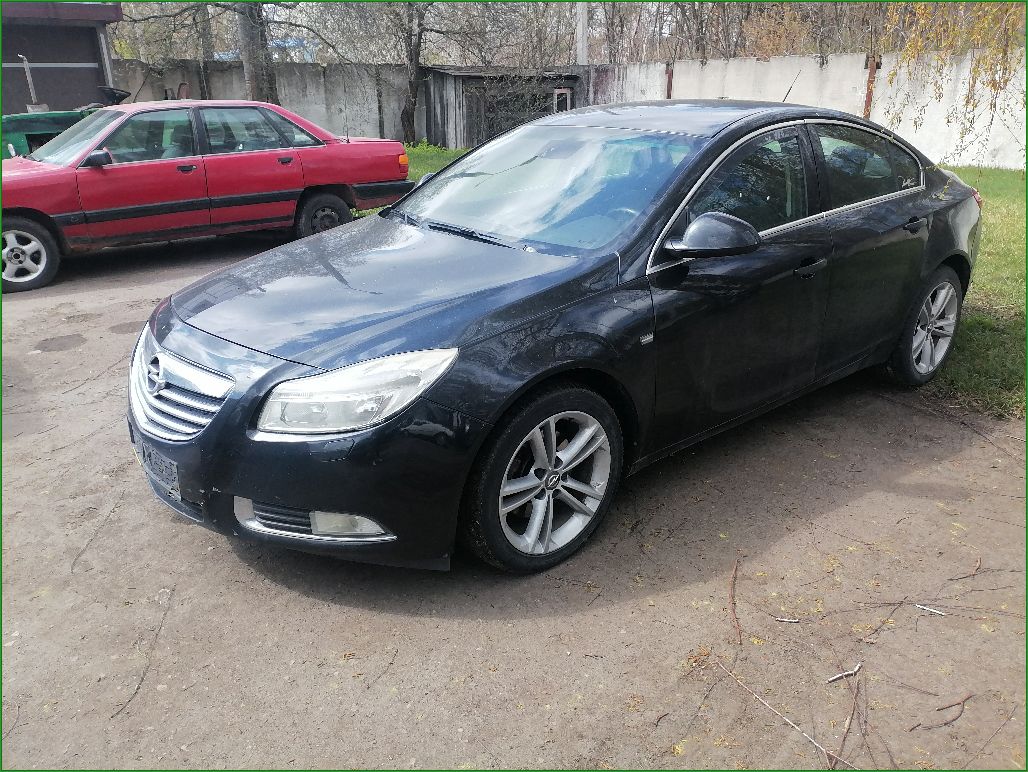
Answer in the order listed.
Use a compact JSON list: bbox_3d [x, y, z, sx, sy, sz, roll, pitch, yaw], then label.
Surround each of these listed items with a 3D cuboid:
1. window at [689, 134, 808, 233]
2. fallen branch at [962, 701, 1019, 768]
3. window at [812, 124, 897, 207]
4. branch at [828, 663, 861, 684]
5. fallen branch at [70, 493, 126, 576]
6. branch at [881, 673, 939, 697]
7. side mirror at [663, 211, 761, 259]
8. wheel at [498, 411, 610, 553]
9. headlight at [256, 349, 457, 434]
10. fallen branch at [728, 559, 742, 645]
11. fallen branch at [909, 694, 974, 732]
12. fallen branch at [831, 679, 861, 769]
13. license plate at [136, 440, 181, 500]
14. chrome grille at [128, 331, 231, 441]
[{"bbox_3d":[0.936,-0.798,3.082,0.910,0.459,0.050,-17,0,-35],"label":"window"},{"bbox_3d":[1.204,0.879,1.941,0.332,0.010,0.013,-17,25,-36],"label":"fallen branch"},{"bbox_3d":[1.603,-1.035,3.560,0.700,0.359,0.051,-16,4,-36],"label":"window"},{"bbox_3d":[0.931,0.805,2.159,0.154,0.014,0.021,-12,24,-29],"label":"branch"},{"bbox_3d":[-1.551,0.535,2.896,0.027,0.012,0.595,-3,21,-8],"label":"fallen branch"},{"bbox_3d":[1.081,0.825,2.115,0.151,0.008,0.028,14,25,33],"label":"branch"},{"bbox_3d":[0.670,-0.523,2.651,0.210,0.160,0.235,-19,28,-40],"label":"side mirror"},{"bbox_3d":[0.093,0.308,2.650,0.505,0.505,0.200,-17,25,-36],"label":"wheel"},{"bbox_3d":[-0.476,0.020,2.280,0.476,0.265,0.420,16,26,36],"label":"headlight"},{"bbox_3d":[0.719,0.686,2.504,0.037,0.016,0.472,4,21,14],"label":"fallen branch"},{"bbox_3d":[1.124,0.852,2.007,0.269,0.020,0.054,-14,23,-30],"label":"fallen branch"},{"bbox_3d":[0.864,0.865,1.994,0.016,0.018,0.362,10,23,30],"label":"fallen branch"},{"bbox_3d":[-1.214,0.228,2.570,0.040,0.120,0.520,-16,26,-36],"label":"license plate"},{"bbox_3d":[-1.146,0.017,2.604,0.150,0.325,0.830,-17,25,-36],"label":"chrome grille"}]

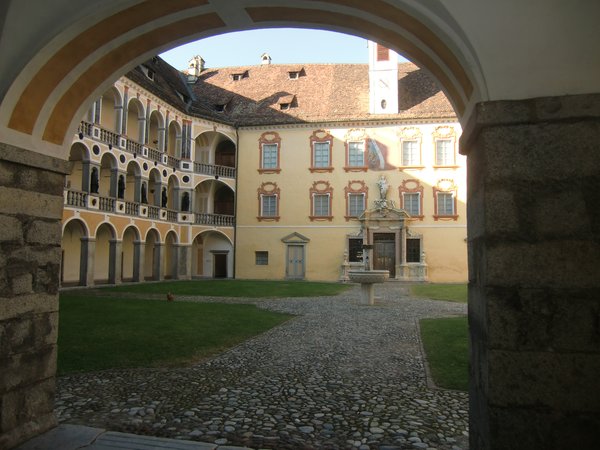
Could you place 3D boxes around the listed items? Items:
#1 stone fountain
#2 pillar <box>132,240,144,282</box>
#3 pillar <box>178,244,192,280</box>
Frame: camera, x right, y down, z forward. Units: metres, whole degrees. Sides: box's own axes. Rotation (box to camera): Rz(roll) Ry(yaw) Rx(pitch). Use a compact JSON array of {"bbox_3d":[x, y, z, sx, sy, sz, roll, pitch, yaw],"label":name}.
[{"bbox_3d":[2.635,1.916,16.150,1.582,2.289,1.582,0,-5,7],"label":"stone fountain"},{"bbox_3d":[-11.596,2.694,30.082,0.560,2.880,0.520,-1,-5,22],"label":"pillar"},{"bbox_3d":[-9.295,3.013,33.451,1.150,2.870,0.600,5,-6,-41],"label":"pillar"}]

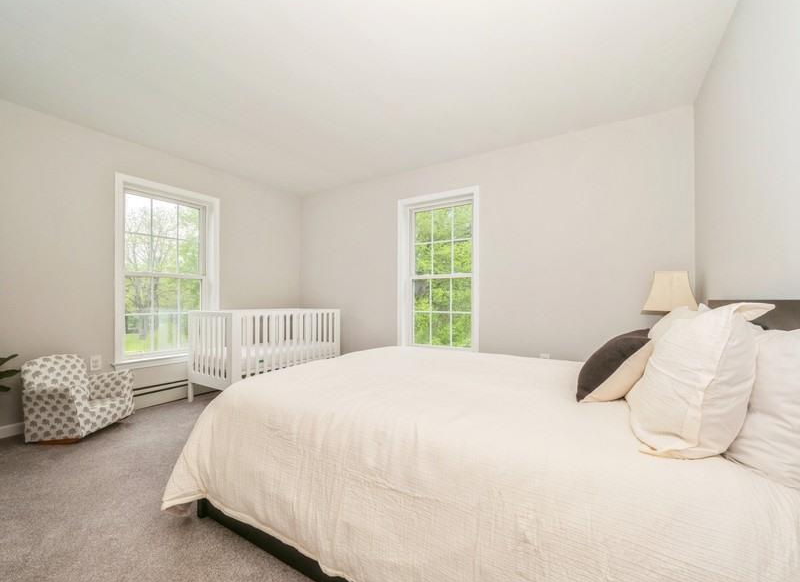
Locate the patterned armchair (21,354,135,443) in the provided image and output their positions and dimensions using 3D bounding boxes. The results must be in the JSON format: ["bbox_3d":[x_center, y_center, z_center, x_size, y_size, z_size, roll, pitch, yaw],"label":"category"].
[{"bbox_3d":[-2.387,0.777,2.450,0.424,0.596,0.444,0,-1,1],"label":"patterned armchair"}]

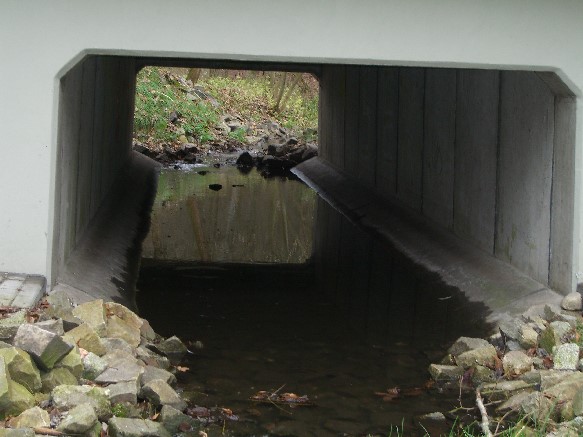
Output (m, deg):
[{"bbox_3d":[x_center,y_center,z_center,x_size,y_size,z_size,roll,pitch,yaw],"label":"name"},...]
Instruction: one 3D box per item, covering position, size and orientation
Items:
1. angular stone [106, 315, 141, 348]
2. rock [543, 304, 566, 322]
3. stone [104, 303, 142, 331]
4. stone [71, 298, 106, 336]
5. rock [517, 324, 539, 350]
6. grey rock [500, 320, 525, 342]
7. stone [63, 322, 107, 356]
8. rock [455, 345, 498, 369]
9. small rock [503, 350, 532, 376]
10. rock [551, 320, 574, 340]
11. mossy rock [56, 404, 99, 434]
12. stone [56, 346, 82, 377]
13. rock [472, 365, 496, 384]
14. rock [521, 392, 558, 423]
[{"bbox_3d":[-1.227,0.825,8.362,0.234,0.193,0.211,1,7,-8],"label":"angular stone"},{"bbox_3d":[2.140,0.770,9.280,0.169,0.105,0.185,4,7,13],"label":"rock"},{"bbox_3d":[-1.236,0.743,8.423,0.270,0.240,0.230,1,7,0],"label":"stone"},{"bbox_3d":[-1.459,0.715,8.272,0.250,0.250,0.220,1,7,0],"label":"stone"},{"bbox_3d":[1.724,0.855,8.366,0.160,0.170,0.160,1,7,0],"label":"rock"},{"bbox_3d":[1.646,0.838,8.569,0.200,0.170,0.190,1,7,0],"label":"grey rock"},{"bbox_3d":[-1.381,0.807,7.638,0.277,0.165,0.235,-3,8,-35],"label":"stone"},{"bbox_3d":[1.248,0.931,7.722,0.290,0.160,0.220,1,7,0],"label":"rock"},{"bbox_3d":[1.589,1.020,8.053,0.199,0.135,0.179,3,7,12],"label":"small rock"},{"bbox_3d":[1.956,0.809,8.266,0.180,0.140,0.160,1,7,0],"label":"rock"},{"bbox_3d":[-1.157,1.081,6.188,0.214,0.123,0.214,-2,8,-30],"label":"mossy rock"},{"bbox_3d":[-1.388,0.896,7.125,0.181,0.168,0.181,1,7,-11],"label":"stone"},{"bbox_3d":[1.267,1.024,7.516,0.170,0.130,0.160,1,7,0],"label":"rock"},{"bbox_3d":[1.494,1.138,6.896,0.216,0.126,0.216,4,7,13],"label":"rock"}]

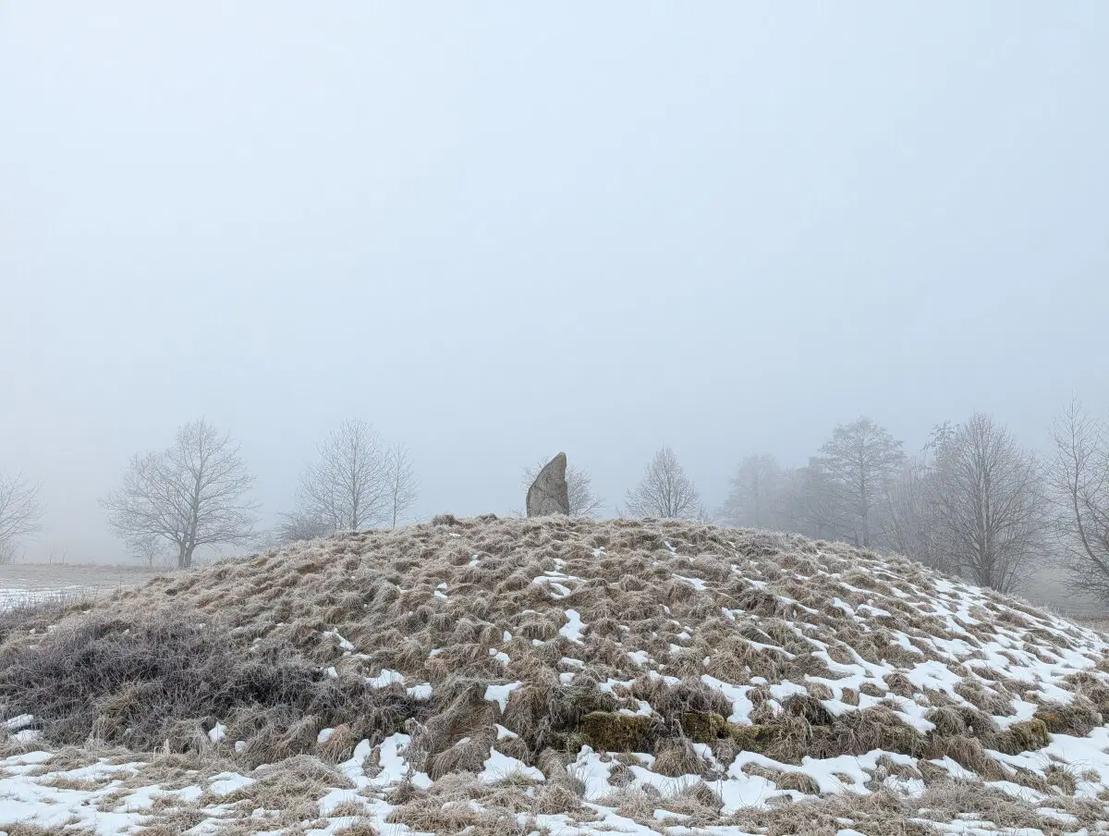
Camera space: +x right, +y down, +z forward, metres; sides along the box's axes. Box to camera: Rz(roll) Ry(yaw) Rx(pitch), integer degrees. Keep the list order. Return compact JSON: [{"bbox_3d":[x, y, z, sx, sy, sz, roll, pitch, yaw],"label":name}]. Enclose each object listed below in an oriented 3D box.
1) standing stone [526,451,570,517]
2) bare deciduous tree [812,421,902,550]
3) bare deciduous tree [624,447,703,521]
[{"bbox_3d":[-0.131,1.423,16.192,0.884,1.437,0.600,0,-10,0],"label":"standing stone"},{"bbox_3d":[20.328,5.019,51.897,6.031,10.377,6.031,0,-10,0],"label":"bare deciduous tree"},{"bbox_3d":[7.044,5.709,49.750,5.024,7.840,5.024,0,-10,0],"label":"bare deciduous tree"}]

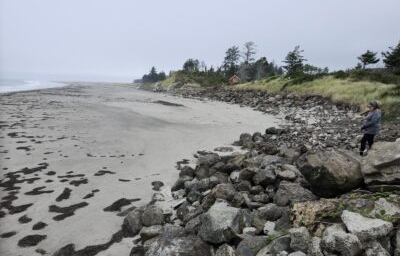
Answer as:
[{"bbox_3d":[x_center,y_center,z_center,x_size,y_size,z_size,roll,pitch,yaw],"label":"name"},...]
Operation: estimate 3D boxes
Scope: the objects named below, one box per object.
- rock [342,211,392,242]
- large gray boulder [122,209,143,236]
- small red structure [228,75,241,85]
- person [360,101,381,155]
[{"bbox_3d":[2.192,1.297,3.500,0.680,0.370,0.480,9,13,34],"label":"rock"},{"bbox_3d":[-1.352,1.908,5.351,0.398,0.540,0.437,-2,12,-15],"label":"large gray boulder"},{"bbox_3d":[9.735,-13.600,75.000,3.500,3.000,4.000,6,12,22],"label":"small red structure"},{"bbox_3d":[5.030,0.020,7.890,0.500,1.660,0.500,3,11,11],"label":"person"}]

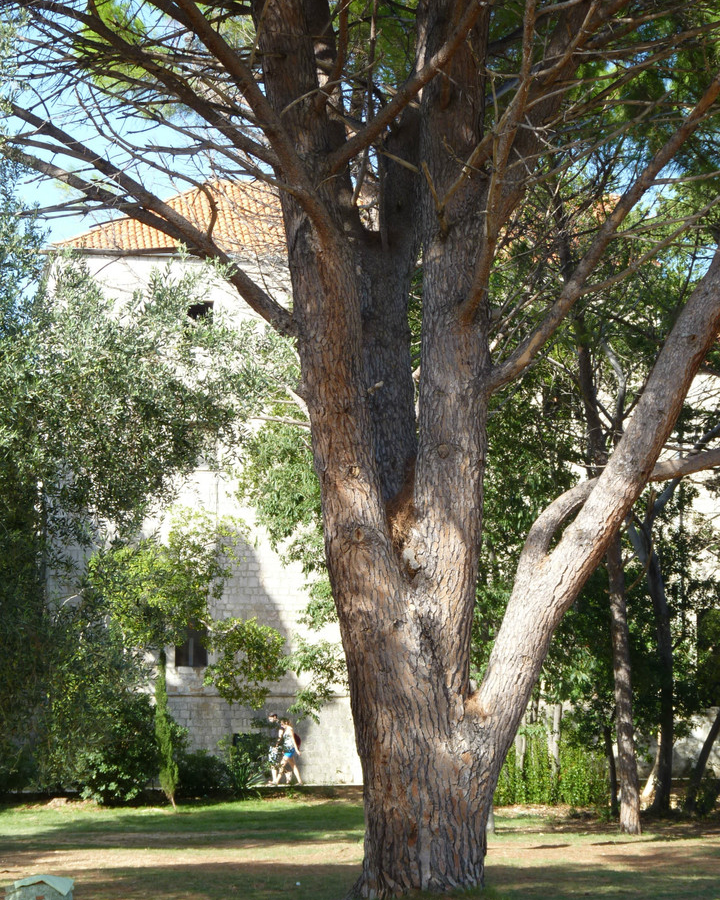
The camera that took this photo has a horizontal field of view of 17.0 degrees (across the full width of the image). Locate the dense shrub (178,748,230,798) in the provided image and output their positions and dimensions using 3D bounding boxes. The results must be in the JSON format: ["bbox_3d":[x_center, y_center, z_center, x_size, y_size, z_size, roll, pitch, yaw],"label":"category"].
[{"bbox_3d":[-3.546,7.387,55.015,1.277,1.153,1.150,0,-7,0],"label":"dense shrub"}]

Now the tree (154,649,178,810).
[{"bbox_3d":[-3.888,5.609,48.477,0.444,3.233,0.420,0,-7,0],"label":"tree"}]

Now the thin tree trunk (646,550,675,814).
[{"bbox_3d":[5.704,4.397,45.799,0.505,4.989,0.420,0,-7,0],"label":"thin tree trunk"}]

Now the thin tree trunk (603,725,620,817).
[{"bbox_3d":[4.599,5.859,44.119,0.280,1.668,0.240,0,-7,0],"label":"thin tree trunk"}]

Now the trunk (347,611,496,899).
[{"bbox_3d":[0.578,2.907,23.421,1.375,2.813,1.250,0,-7,0],"label":"trunk"}]

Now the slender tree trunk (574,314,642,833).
[{"bbox_3d":[3.938,1.906,38.236,1.024,8.216,0.750,0,-7,0],"label":"slender tree trunk"}]

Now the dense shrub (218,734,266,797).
[{"bbox_3d":[-2.680,7.207,55.036,1.095,1.516,1.050,0,-7,0],"label":"dense shrub"}]

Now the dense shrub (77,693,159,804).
[{"bbox_3d":[-5.337,6.566,53.097,1.841,2.446,1.700,0,-7,0],"label":"dense shrub"}]

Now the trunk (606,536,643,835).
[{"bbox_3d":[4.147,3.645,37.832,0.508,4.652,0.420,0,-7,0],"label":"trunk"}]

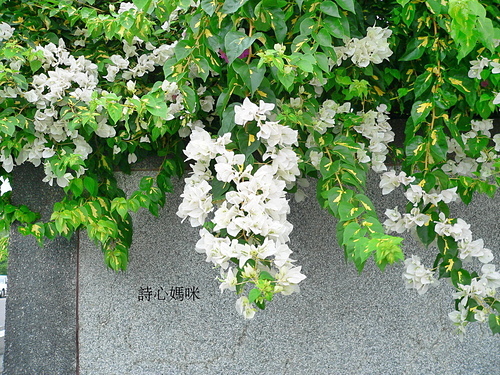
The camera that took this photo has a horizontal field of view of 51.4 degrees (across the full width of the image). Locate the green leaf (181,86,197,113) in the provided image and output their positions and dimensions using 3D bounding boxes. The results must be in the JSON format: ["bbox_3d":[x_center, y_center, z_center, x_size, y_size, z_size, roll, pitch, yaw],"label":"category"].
[{"bbox_3d":[-0.154,-0.223,1.300,0.037,0.072,0.020,-8,-15,-8],"label":"green leaf"}]

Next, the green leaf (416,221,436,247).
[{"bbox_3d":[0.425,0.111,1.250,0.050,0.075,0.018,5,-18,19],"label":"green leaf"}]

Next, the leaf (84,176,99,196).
[{"bbox_3d":[-0.442,-0.003,1.450,0.038,0.059,0.018,-10,-20,-6],"label":"leaf"}]

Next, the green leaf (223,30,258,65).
[{"bbox_3d":[-0.019,-0.301,1.120,0.062,0.087,0.018,33,-8,-9],"label":"green leaf"}]

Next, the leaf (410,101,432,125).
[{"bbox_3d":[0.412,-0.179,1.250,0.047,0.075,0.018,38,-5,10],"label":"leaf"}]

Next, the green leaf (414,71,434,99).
[{"bbox_3d":[0.443,-0.259,1.320,0.043,0.078,0.020,26,-15,5],"label":"green leaf"}]

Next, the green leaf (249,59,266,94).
[{"bbox_3d":[0.018,-0.257,1.220,0.042,0.083,0.022,4,-18,0],"label":"green leaf"}]

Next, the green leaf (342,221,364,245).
[{"bbox_3d":[0.239,0.105,1.200,0.069,0.048,0.018,-43,-12,-21],"label":"green leaf"}]

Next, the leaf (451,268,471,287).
[{"bbox_3d":[0.546,0.234,1.350,0.051,0.053,0.020,-7,-20,0],"label":"leaf"}]

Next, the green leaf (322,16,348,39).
[{"bbox_3d":[0.202,-0.374,1.220,0.046,0.070,0.018,-49,-16,19],"label":"green leaf"}]

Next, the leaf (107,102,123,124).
[{"bbox_3d":[-0.330,-0.181,1.270,0.038,0.057,0.018,-6,-22,-6],"label":"leaf"}]

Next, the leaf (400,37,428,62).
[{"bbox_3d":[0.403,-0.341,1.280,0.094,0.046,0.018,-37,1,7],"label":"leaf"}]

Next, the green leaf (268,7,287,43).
[{"bbox_3d":[0.065,-0.376,1.200,0.039,0.086,0.022,-10,-18,-6],"label":"green leaf"}]

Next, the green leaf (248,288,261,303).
[{"bbox_3d":[0.011,0.270,1.300,0.029,0.038,0.013,19,-20,5],"label":"green leaf"}]

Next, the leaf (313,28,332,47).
[{"bbox_3d":[0.170,-0.352,1.220,0.041,0.060,0.018,-51,-31,17],"label":"leaf"}]

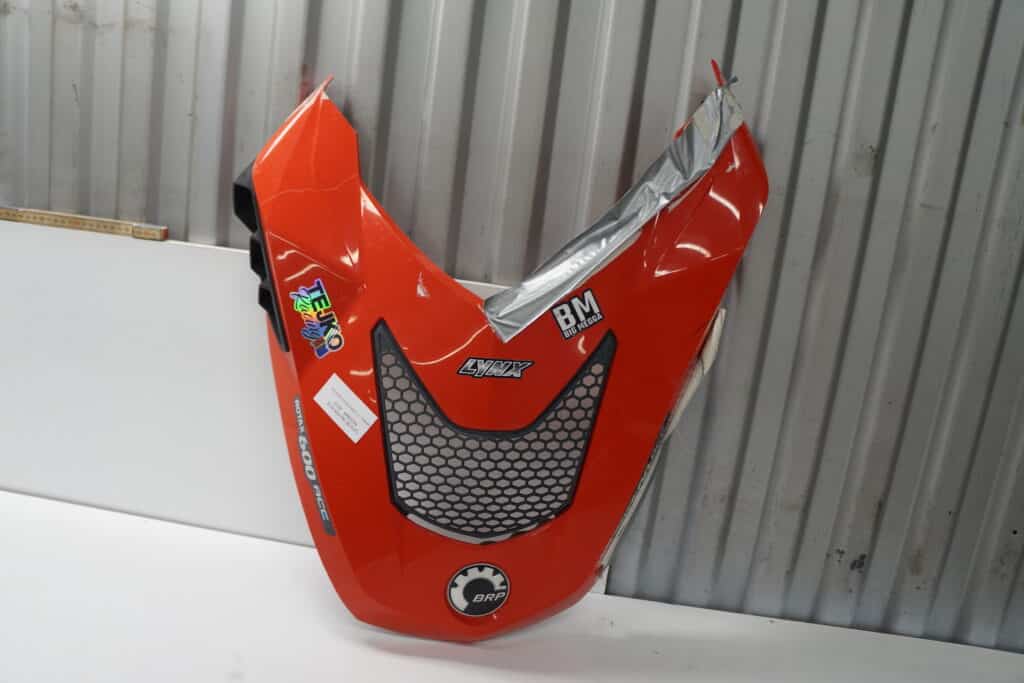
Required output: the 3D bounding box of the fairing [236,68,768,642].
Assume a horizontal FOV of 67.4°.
[{"bbox_3d":[-0.028,0.015,0.990,0.650,0.735,0.175,3,-2,8],"label":"fairing"}]

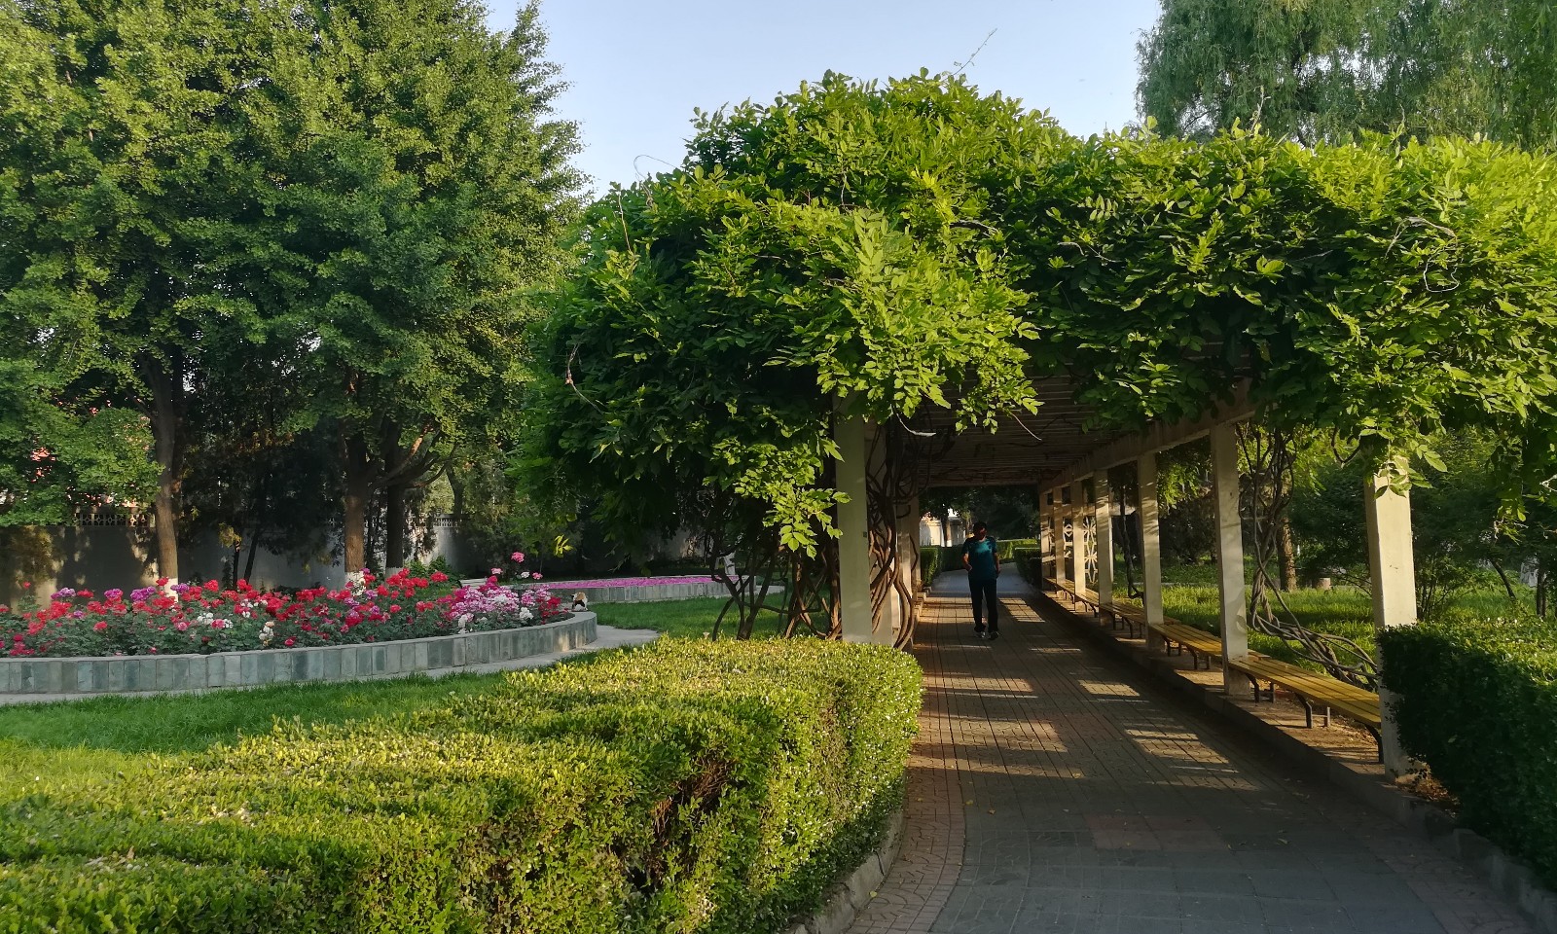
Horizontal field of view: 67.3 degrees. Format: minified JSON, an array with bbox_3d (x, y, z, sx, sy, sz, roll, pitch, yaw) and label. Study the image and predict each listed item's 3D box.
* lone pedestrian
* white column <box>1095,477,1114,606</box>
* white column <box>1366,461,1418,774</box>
[{"bbox_3d":[2.960,1.669,17.189,0.550,1.710,0.360,-2,-4,7],"label":"lone pedestrian"},{"bbox_3d":[4.791,1.200,17.181,0.175,2.249,0.165,-2,-4,7],"label":"white column"},{"bbox_3d":[3.391,0.637,6.441,0.175,2.150,0.165,-2,-4,7],"label":"white column"}]

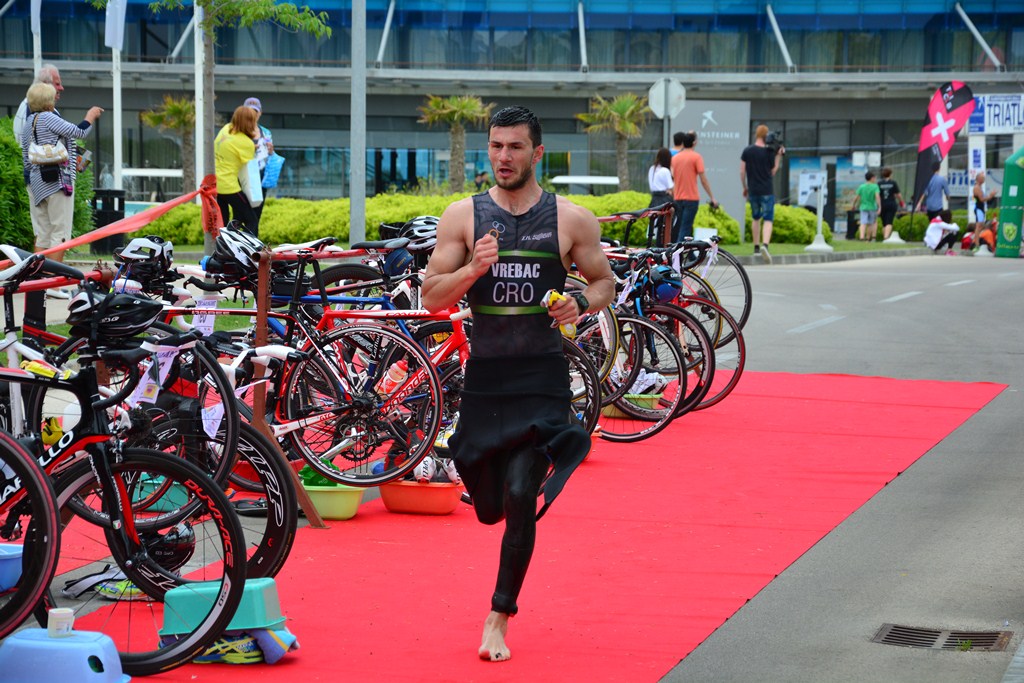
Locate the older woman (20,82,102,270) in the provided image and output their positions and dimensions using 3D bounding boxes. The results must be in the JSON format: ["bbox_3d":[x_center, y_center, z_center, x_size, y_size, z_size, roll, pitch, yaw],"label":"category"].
[{"bbox_3d":[-3.392,-1.137,25.700,0.550,1.630,0.550,3,4,41],"label":"older woman"}]

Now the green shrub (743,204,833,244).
[{"bbox_3d":[4.358,-1.859,54.000,1.400,0.700,1.250,0,3,0],"label":"green shrub"}]

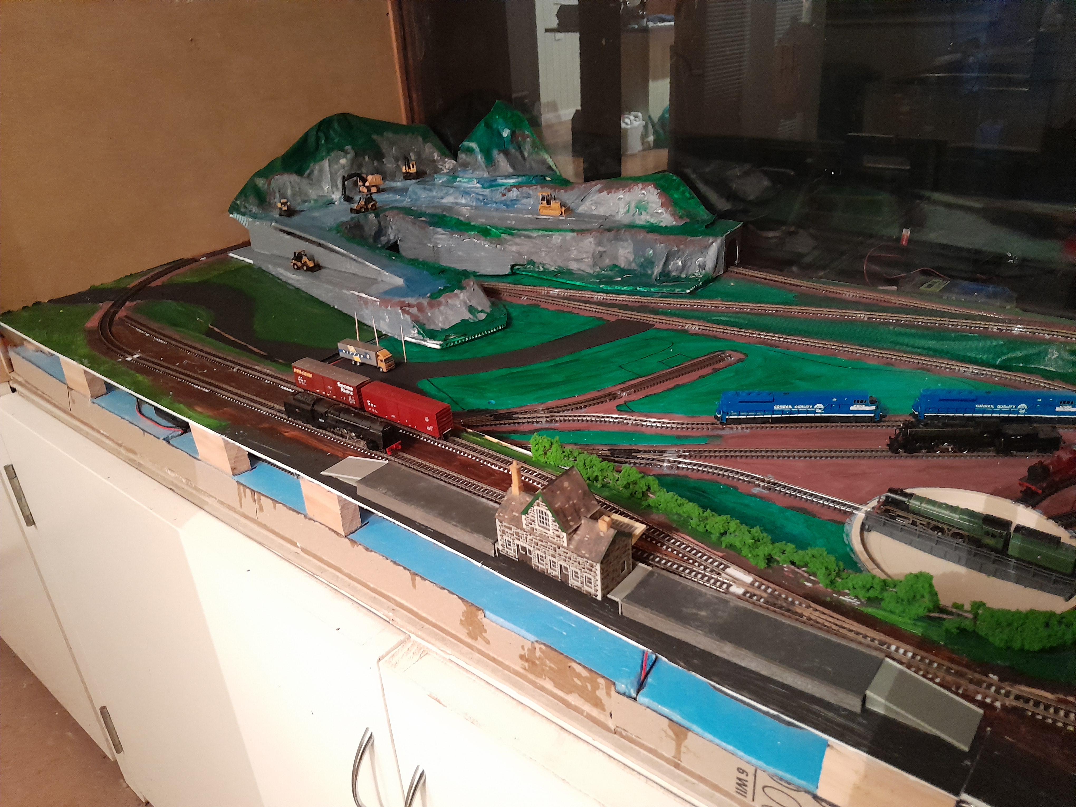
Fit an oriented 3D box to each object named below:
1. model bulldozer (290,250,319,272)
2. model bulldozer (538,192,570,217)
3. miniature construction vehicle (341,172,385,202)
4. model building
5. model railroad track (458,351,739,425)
[{"bbox_3d":[-0.342,-0.211,1.188,0.042,0.027,0.018,8,26,31],"label":"model bulldozer"},{"bbox_3d":[0.027,-0.313,1.263,0.046,0.033,0.033,9,29,24],"label":"model bulldozer"},{"bbox_3d":[-0.319,-0.399,1.459,0.032,0.044,0.085,13,31,30],"label":"miniature construction vehicle"},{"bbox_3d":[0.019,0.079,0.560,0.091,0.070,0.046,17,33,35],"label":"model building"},{"bbox_3d":[0.075,-0.013,0.813,0.319,0.005,0.045,-14,28,-20],"label":"model railroad track"}]

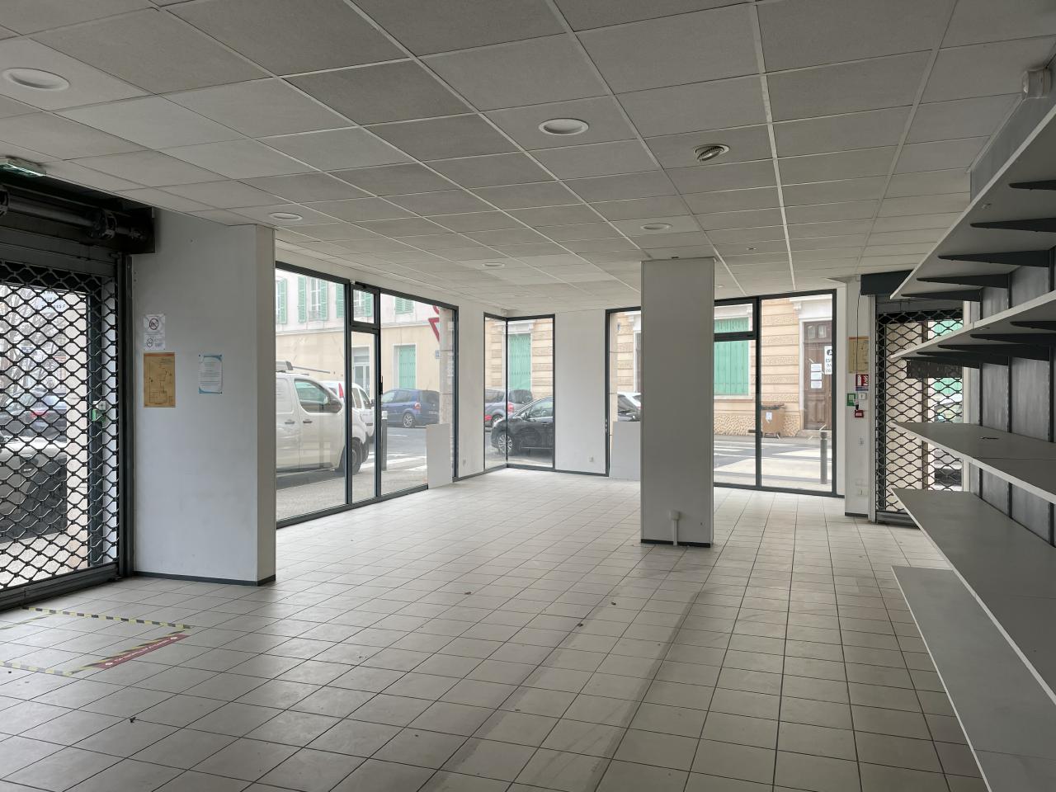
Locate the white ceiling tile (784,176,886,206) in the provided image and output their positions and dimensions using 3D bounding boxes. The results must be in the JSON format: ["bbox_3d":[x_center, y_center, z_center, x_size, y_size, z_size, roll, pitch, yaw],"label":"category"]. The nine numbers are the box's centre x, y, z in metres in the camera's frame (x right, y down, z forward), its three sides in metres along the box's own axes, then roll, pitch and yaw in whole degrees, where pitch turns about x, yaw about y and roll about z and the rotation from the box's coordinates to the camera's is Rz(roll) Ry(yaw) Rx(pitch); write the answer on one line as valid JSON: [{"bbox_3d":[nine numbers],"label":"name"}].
[{"bbox_3d":[1.902,-1.272,4.955,0.595,0.020,0.595,0,0,20],"label":"white ceiling tile"}]

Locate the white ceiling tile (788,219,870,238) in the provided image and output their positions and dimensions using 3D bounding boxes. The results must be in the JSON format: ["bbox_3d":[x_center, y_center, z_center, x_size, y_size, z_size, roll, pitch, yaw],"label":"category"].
[{"bbox_3d":[2.302,-1.281,6.077,0.595,0.030,0.595,0,0,19],"label":"white ceiling tile"}]

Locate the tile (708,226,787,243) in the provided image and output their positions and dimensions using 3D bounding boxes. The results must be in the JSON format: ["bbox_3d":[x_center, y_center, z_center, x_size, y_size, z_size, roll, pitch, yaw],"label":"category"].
[{"bbox_3d":[1.733,-1.283,6.283,0.600,0.025,0.600,0,0,19],"label":"tile"}]

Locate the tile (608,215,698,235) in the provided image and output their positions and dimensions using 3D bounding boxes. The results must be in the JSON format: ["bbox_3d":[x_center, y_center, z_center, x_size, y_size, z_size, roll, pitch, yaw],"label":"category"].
[{"bbox_3d":[0.967,-1.274,5.921,0.586,0.020,0.588,0,0,19],"label":"tile"}]

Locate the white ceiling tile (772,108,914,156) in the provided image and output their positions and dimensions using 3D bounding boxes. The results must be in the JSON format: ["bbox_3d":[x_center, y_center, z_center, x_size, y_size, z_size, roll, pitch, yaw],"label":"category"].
[{"bbox_3d":[1.499,-1.264,3.824,0.595,0.020,0.595,0,0,20],"label":"white ceiling tile"}]

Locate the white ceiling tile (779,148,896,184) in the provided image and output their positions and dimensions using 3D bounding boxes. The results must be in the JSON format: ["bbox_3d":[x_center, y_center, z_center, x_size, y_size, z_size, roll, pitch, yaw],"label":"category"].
[{"bbox_3d":[1.702,-1.272,4.379,0.595,0.030,0.595,0,0,19],"label":"white ceiling tile"}]

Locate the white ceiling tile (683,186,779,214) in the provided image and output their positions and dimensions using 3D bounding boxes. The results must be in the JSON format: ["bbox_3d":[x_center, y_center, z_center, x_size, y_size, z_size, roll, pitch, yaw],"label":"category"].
[{"bbox_3d":[1.333,-1.272,5.155,0.586,0.020,0.588,0,0,19],"label":"white ceiling tile"}]

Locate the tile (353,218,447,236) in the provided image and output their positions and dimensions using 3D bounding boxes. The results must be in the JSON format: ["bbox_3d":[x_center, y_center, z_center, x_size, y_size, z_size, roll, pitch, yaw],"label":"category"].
[{"bbox_3d":[-0.929,-1.273,5.951,0.600,0.025,0.600,0,0,19],"label":"tile"}]

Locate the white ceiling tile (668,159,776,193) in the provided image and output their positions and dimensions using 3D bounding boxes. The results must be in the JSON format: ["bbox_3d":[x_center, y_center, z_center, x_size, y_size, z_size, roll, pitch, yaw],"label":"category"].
[{"bbox_3d":[1.134,-1.270,4.586,0.600,0.025,0.600,0,0,19],"label":"white ceiling tile"}]

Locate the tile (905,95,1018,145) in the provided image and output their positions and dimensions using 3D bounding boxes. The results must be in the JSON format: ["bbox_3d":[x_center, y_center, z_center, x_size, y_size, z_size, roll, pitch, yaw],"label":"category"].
[{"bbox_3d":[1.970,-1.270,3.656,0.388,0.020,0.588,0,0,19],"label":"tile"}]

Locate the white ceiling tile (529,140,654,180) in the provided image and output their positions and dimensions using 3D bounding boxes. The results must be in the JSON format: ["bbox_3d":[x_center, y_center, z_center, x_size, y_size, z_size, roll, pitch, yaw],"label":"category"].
[{"bbox_3d":[0.369,-1.263,4.226,0.595,0.020,0.595,0,0,20],"label":"white ceiling tile"}]

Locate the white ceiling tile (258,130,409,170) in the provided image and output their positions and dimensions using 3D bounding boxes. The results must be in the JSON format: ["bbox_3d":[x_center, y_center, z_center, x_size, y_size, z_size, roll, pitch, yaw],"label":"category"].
[{"bbox_3d":[-0.963,-1.258,4.064,0.595,0.020,0.595,0,0,20],"label":"white ceiling tile"}]

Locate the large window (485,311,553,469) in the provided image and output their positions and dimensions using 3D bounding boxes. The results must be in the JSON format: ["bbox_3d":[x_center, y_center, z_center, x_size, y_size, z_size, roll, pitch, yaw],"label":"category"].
[{"bbox_3d":[-0.100,-0.050,14.100,1.150,2.800,1.050,0,0,27],"label":"large window"}]

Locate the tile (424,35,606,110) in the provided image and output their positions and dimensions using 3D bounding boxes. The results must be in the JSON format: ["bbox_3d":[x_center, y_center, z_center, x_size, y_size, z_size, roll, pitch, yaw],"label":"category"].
[{"bbox_3d":[-0.033,-1.256,3.093,0.586,0.020,0.588,0,0,19],"label":"tile"}]

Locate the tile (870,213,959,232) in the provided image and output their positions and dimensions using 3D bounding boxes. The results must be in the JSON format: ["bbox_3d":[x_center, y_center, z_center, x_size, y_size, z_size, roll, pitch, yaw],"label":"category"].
[{"bbox_3d":[2.865,-1.299,5.883,0.600,0.025,0.600,0,0,19],"label":"tile"}]

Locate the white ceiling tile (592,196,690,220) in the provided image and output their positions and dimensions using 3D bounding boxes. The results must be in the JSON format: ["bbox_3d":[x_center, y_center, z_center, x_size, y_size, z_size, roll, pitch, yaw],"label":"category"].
[{"bbox_3d":[0.771,-1.270,5.357,0.595,0.020,0.595,0,0,20],"label":"white ceiling tile"}]

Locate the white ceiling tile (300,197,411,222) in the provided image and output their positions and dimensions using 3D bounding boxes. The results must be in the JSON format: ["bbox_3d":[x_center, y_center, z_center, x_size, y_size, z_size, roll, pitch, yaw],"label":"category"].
[{"bbox_3d":[-1.126,-1.265,5.395,0.595,0.020,0.595,0,0,20],"label":"white ceiling tile"}]

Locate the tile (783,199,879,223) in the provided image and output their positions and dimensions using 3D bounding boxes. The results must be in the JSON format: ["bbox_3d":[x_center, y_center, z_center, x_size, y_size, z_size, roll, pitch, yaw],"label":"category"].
[{"bbox_3d":[2.099,-1.281,5.521,0.586,0.020,0.588,0,0,19],"label":"tile"}]

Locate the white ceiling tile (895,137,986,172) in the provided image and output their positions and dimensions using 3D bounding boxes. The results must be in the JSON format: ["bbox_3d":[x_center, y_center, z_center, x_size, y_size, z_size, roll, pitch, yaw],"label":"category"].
[{"bbox_3d":[2.171,-1.276,4.222,0.388,0.020,0.588,0,0,19],"label":"white ceiling tile"}]

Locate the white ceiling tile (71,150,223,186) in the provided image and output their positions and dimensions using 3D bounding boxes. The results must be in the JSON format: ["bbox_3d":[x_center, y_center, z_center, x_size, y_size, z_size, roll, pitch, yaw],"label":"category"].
[{"bbox_3d":[-2.092,-1.269,4.447,0.595,0.030,0.595,0,0,19],"label":"white ceiling tile"}]

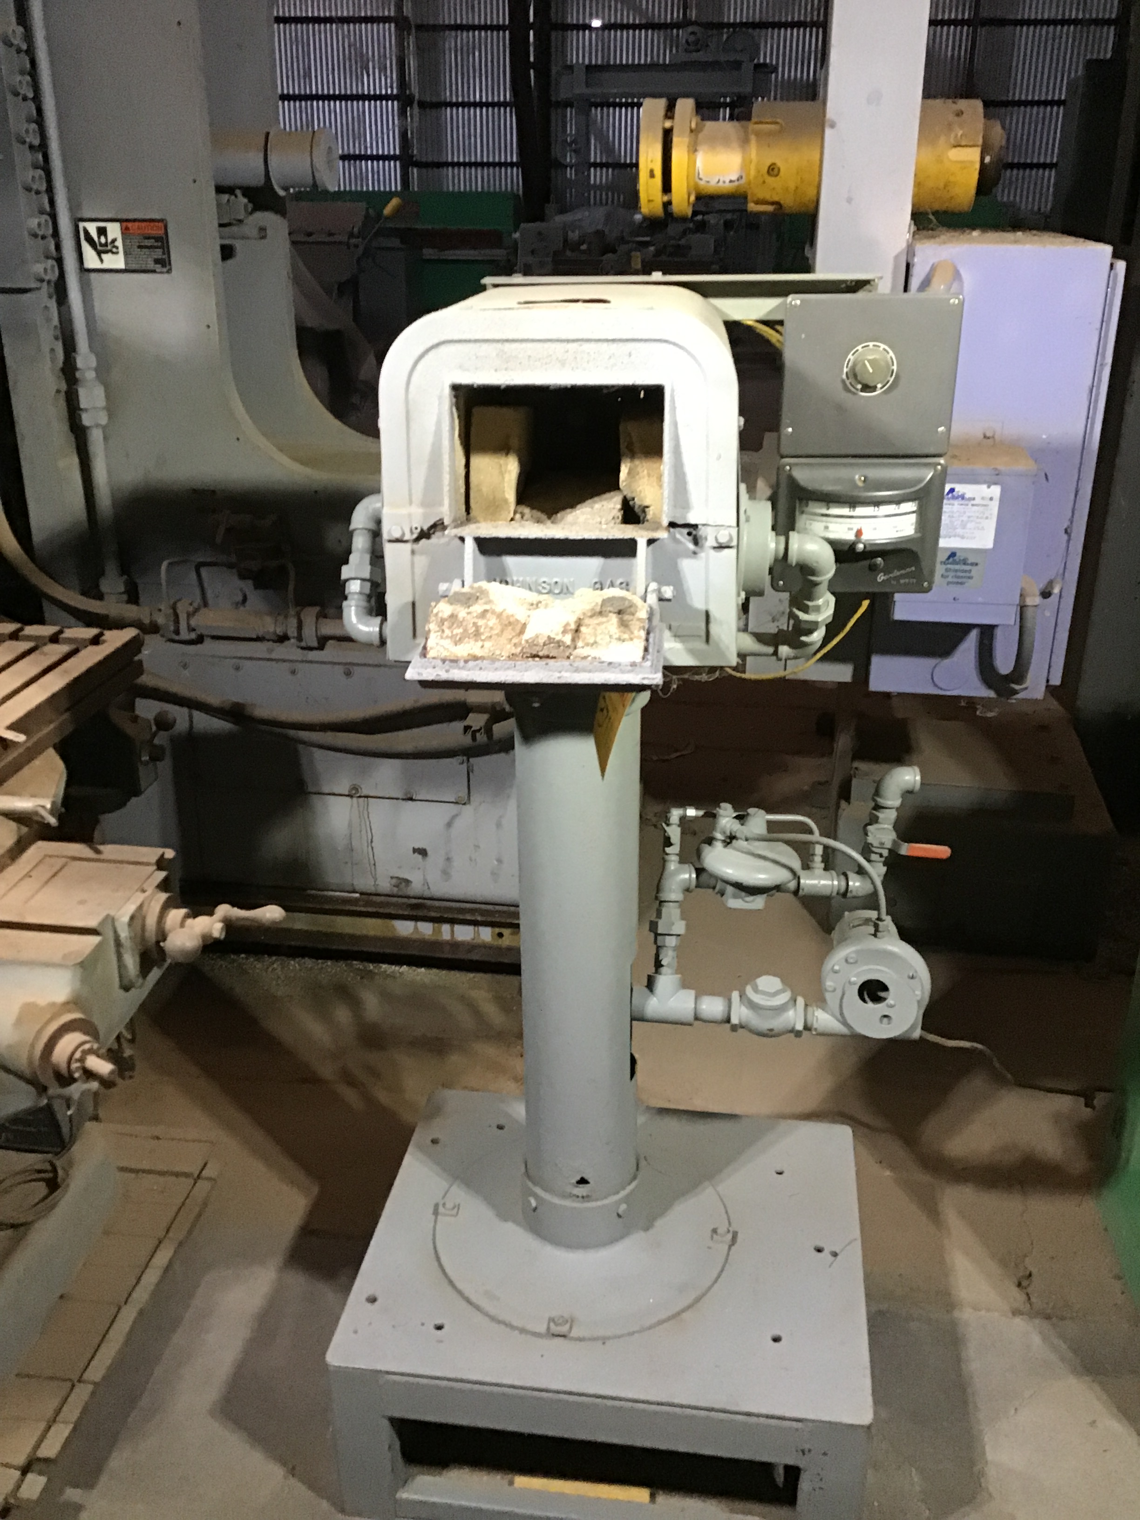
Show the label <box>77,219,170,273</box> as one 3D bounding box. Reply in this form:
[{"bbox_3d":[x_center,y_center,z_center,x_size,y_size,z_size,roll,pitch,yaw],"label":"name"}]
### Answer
[{"bbox_3d":[-0.828,-0.955,2.530,0.177,0.094,0.004,3,25,8],"label":"label"}]

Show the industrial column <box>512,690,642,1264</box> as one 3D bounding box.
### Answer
[{"bbox_3d":[0.011,0.228,1.622,0.147,0.787,0.147,3,25,8],"label":"industrial column"}]

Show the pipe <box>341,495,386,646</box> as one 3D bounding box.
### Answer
[{"bbox_3d":[-0.209,-0.201,1.453,0.074,0.166,0.043,3,25,8],"label":"pipe"}]

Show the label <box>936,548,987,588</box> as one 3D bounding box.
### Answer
[{"bbox_3d":[0.830,-0.409,2.905,0.107,0.089,0.004,3,25,8],"label":"label"}]

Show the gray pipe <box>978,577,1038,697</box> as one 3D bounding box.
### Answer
[{"bbox_3d":[0.991,-0.275,3.077,0.118,0.276,0.085,3,25,8],"label":"gray pipe"}]

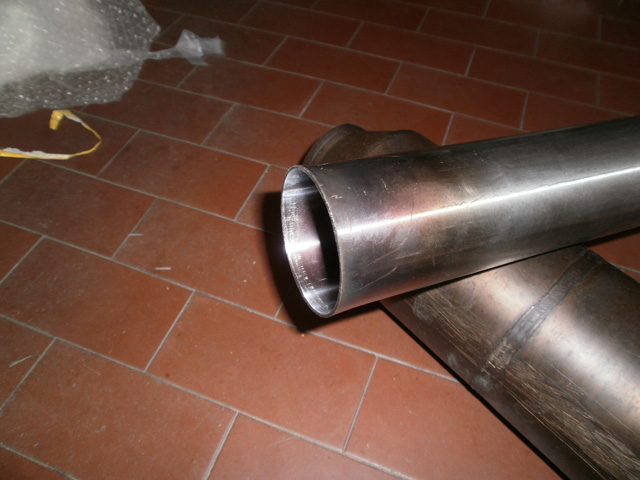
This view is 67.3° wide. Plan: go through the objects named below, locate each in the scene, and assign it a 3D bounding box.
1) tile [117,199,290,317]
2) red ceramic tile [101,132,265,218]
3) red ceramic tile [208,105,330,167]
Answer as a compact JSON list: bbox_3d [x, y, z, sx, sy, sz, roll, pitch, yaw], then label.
[{"bbox_3d":[-0.095,0.013,0.427,0.152,0.009,0.075,17,54,12],"label":"tile"},{"bbox_3d":[-0.137,-0.066,0.486,0.152,0.009,0.075,17,54,12],"label":"red ceramic tile"},{"bbox_3d":[-0.038,-0.101,0.514,0.152,0.009,0.075,17,54,12],"label":"red ceramic tile"}]

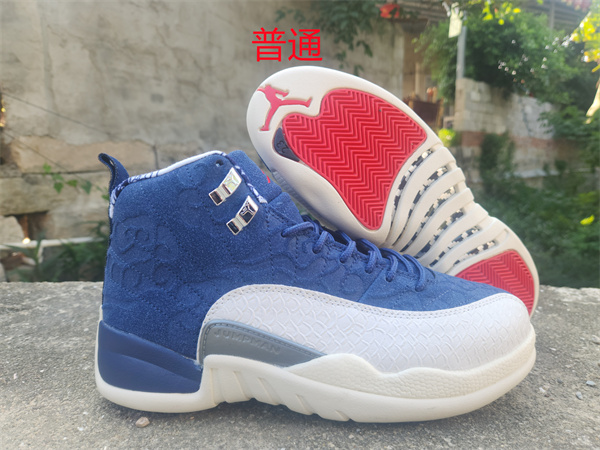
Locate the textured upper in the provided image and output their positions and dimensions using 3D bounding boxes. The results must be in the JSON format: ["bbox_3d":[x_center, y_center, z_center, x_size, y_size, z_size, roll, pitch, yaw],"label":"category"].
[{"bbox_3d":[0.009,0.015,0.266,0.274,0.127,0.101,0,6,-3],"label":"textured upper"}]

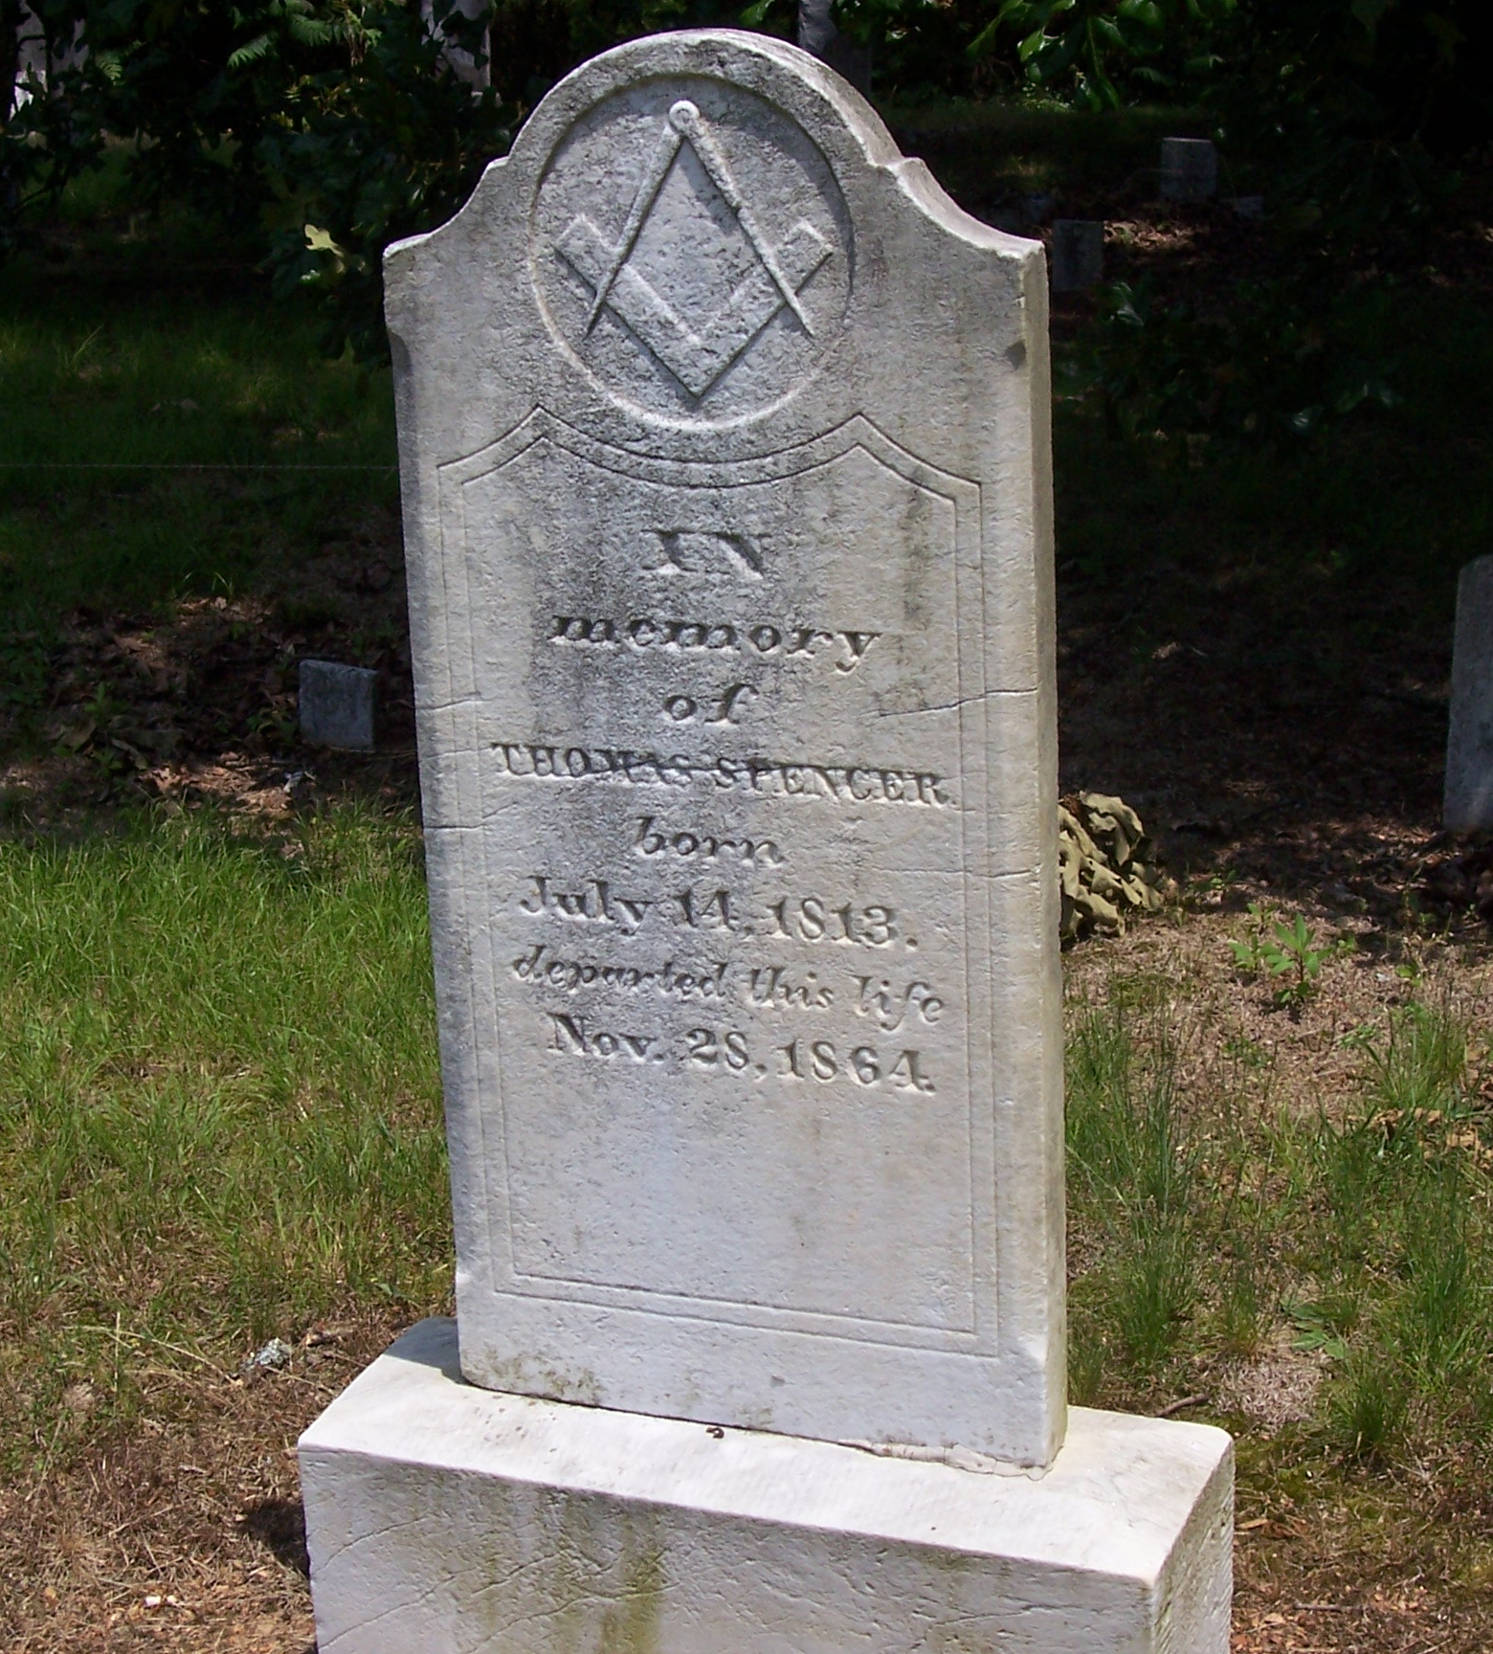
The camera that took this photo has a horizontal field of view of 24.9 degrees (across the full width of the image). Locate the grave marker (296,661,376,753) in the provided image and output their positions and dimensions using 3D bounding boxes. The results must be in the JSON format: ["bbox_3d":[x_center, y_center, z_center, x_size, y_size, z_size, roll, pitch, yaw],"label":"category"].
[{"bbox_3d":[-0.736,-0.228,6.174,0.149,0.152,0.050,7,19,18],"label":"grave marker"}]

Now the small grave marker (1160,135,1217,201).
[{"bbox_3d":[1.674,-2.471,12.687,0.212,0.228,0.070,5,19,23],"label":"small grave marker"}]

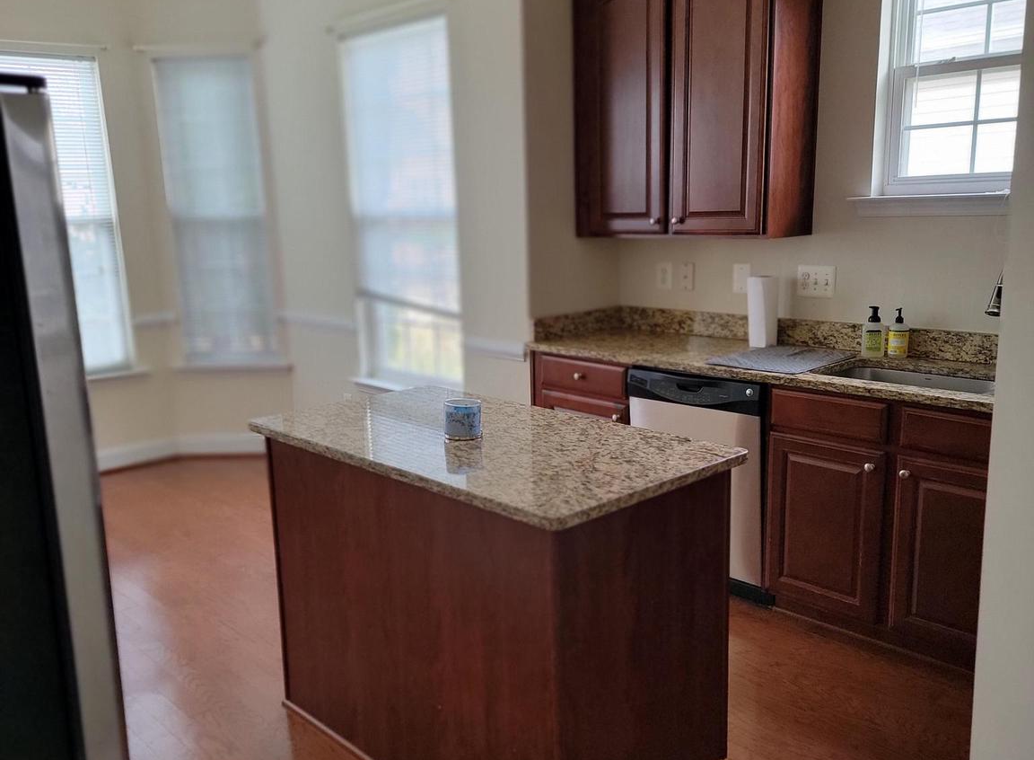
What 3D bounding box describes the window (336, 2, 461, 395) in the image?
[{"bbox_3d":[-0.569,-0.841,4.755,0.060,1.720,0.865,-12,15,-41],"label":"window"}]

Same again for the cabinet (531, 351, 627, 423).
[{"bbox_3d":[0.490,0.285,4.245,0.630,0.856,0.573,-12,15,-41],"label":"cabinet"}]

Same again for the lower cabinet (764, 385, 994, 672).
[{"bbox_3d":[1.411,0.444,3.259,0.630,0.856,0.911,-12,15,-41],"label":"lower cabinet"}]

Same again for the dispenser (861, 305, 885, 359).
[{"bbox_3d":[1.326,-0.185,3.554,0.065,0.192,0.070,-12,15,-41],"label":"dispenser"}]

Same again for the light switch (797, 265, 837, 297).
[{"bbox_3d":[1.186,-0.387,3.786,0.012,0.119,0.163,-12,15,-41],"label":"light switch"}]

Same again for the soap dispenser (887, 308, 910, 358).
[{"bbox_3d":[1.398,-0.171,3.500,0.063,0.180,0.068,-12,15,-41],"label":"soap dispenser"}]

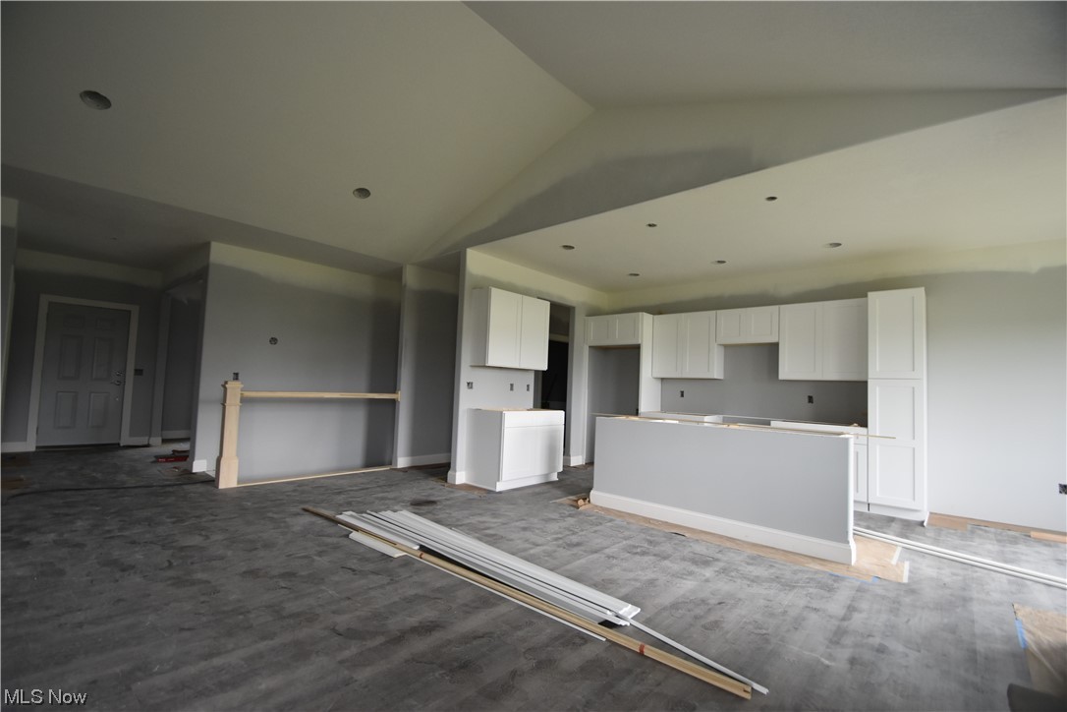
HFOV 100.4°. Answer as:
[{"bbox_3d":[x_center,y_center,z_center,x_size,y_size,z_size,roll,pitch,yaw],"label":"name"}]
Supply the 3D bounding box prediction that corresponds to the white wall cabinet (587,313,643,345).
[{"bbox_3d":[1.439,-0.373,7.023,0.950,0.465,0.628,-1,-4,42],"label":"white wall cabinet"}]

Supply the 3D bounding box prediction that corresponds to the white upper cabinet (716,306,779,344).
[{"bbox_3d":[2.890,-0.383,5.928,0.770,0.463,0.323,-1,-4,42],"label":"white upper cabinet"}]

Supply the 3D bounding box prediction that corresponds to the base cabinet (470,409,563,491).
[{"bbox_3d":[-0.201,1.098,5.465,0.603,0.873,1.080,-1,-4,42],"label":"base cabinet"}]

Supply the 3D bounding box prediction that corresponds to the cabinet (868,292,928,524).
[{"bbox_3d":[3.884,0.498,4.748,0.453,2.295,0.630,-1,-4,42],"label":"cabinet"}]

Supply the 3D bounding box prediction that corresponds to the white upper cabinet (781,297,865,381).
[{"bbox_3d":[3.506,-0.162,5.355,0.907,0.923,0.323,-1,-4,42],"label":"white upper cabinet"}]

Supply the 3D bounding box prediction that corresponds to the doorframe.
[{"bbox_3d":[-6.644,0.267,6.616,0.120,2.180,1.073,-1,-4,42],"label":"doorframe"}]

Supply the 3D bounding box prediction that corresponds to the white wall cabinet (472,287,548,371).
[{"bbox_3d":[-0.269,-0.299,5.624,0.318,0.917,1.081,-1,-4,42],"label":"white wall cabinet"}]

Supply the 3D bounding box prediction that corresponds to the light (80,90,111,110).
[{"bbox_3d":[-3.117,-1.833,3.166,0.170,0.060,0.170,-24,-20,38],"label":"light"}]

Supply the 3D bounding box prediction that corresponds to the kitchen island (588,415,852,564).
[{"bbox_3d":[1.669,1.084,4.150,2.180,0.890,0.660,-1,-4,41],"label":"kitchen island"}]

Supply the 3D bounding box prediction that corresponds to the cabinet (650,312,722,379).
[{"bbox_3d":[2.250,-0.144,6.480,0.924,0.923,0.323,-1,-4,42],"label":"cabinet"}]

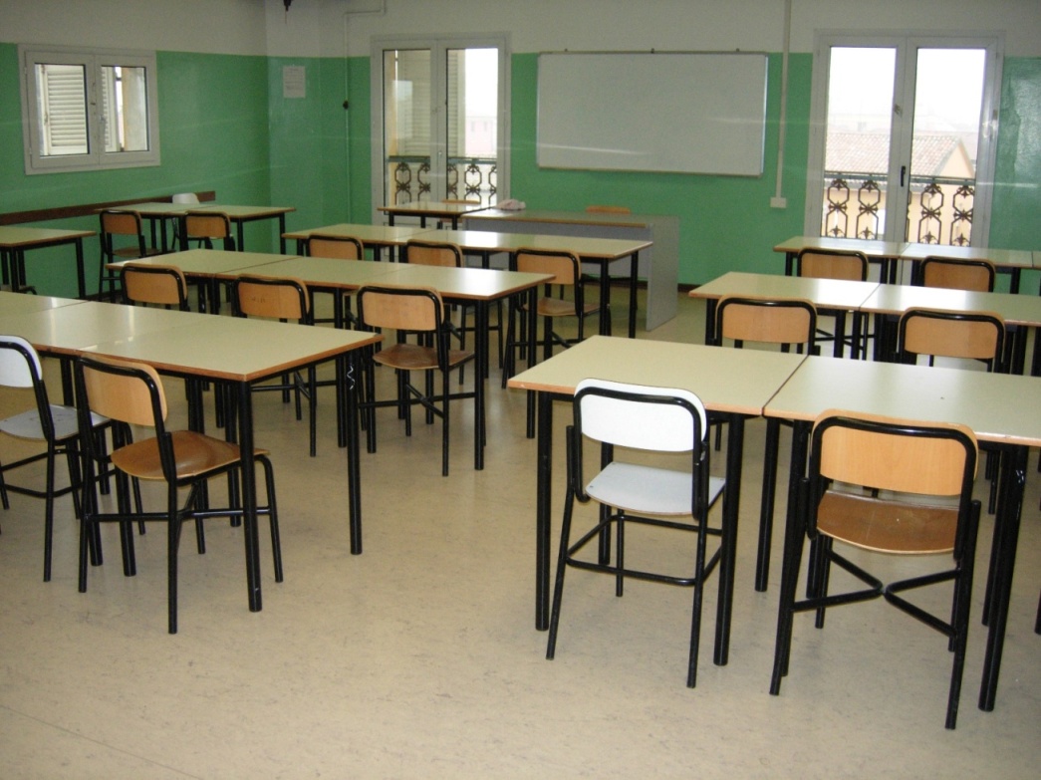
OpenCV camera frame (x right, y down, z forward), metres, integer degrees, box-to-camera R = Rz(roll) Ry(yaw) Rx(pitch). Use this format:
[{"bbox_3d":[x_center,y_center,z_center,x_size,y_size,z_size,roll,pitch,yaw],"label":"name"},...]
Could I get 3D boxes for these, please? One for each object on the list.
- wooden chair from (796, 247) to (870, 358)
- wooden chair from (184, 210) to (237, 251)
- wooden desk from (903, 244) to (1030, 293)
[{"bbox_3d":[1.804,-0.448,6.233,0.460,0.780,0.480,7,15,23],"label":"wooden chair"},{"bbox_3d":[-2.256,-0.979,8.201,0.480,0.788,0.490,5,15,18],"label":"wooden chair"},{"bbox_3d":[2.495,-0.394,6.120,0.700,0.760,0.700,7,16,24],"label":"wooden desk"}]

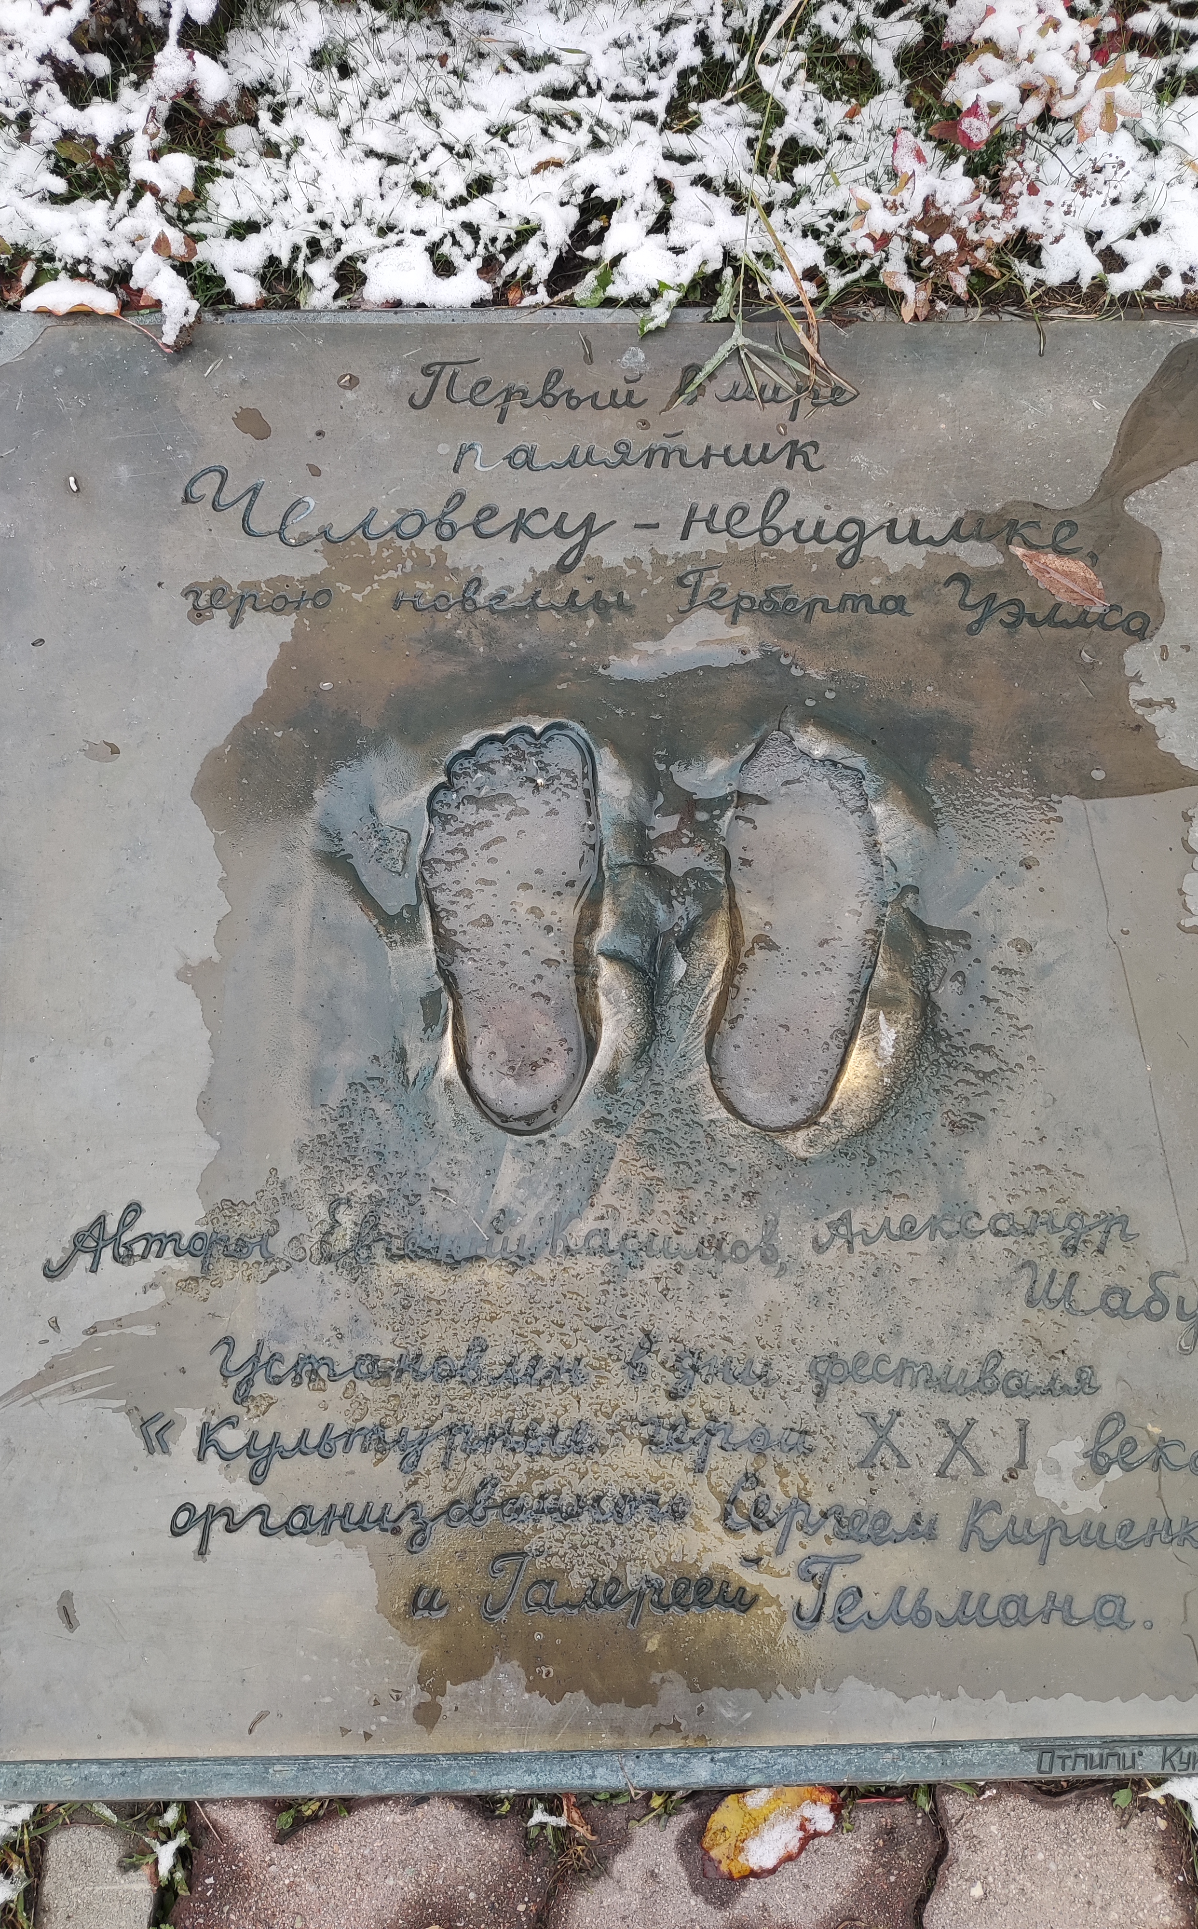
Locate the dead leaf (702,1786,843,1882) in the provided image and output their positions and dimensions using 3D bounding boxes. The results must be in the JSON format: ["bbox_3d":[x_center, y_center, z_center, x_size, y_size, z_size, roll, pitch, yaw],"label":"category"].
[{"bbox_3d":[0.103,0.513,0.866,0.083,0.012,0.048,-28,78,-7],"label":"dead leaf"}]

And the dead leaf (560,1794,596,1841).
[{"bbox_3d":[-0.013,0.510,0.866,0.009,0.011,0.030,-29,78,-8],"label":"dead leaf"}]

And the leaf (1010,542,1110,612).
[{"bbox_3d":[0.334,-0.282,1.047,0.084,0.009,0.037,35,78,7],"label":"leaf"}]

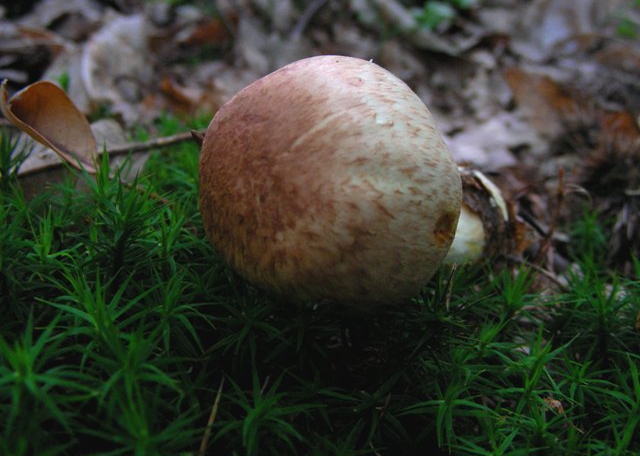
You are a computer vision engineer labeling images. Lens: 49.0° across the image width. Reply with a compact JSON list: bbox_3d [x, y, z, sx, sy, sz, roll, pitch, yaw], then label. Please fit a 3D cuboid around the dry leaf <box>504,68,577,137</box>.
[{"bbox_3d":[0.136,-0.080,0.435,0.032,0.015,0.070,-10,48,-9],"label":"dry leaf"}]

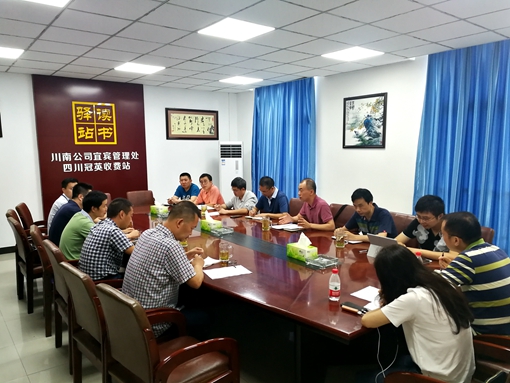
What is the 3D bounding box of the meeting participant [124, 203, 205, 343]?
[{"bbox_3d":[-0.586,0.708,2.689,0.740,1.250,0.530,-6,8,-38],"label":"meeting participant"}]

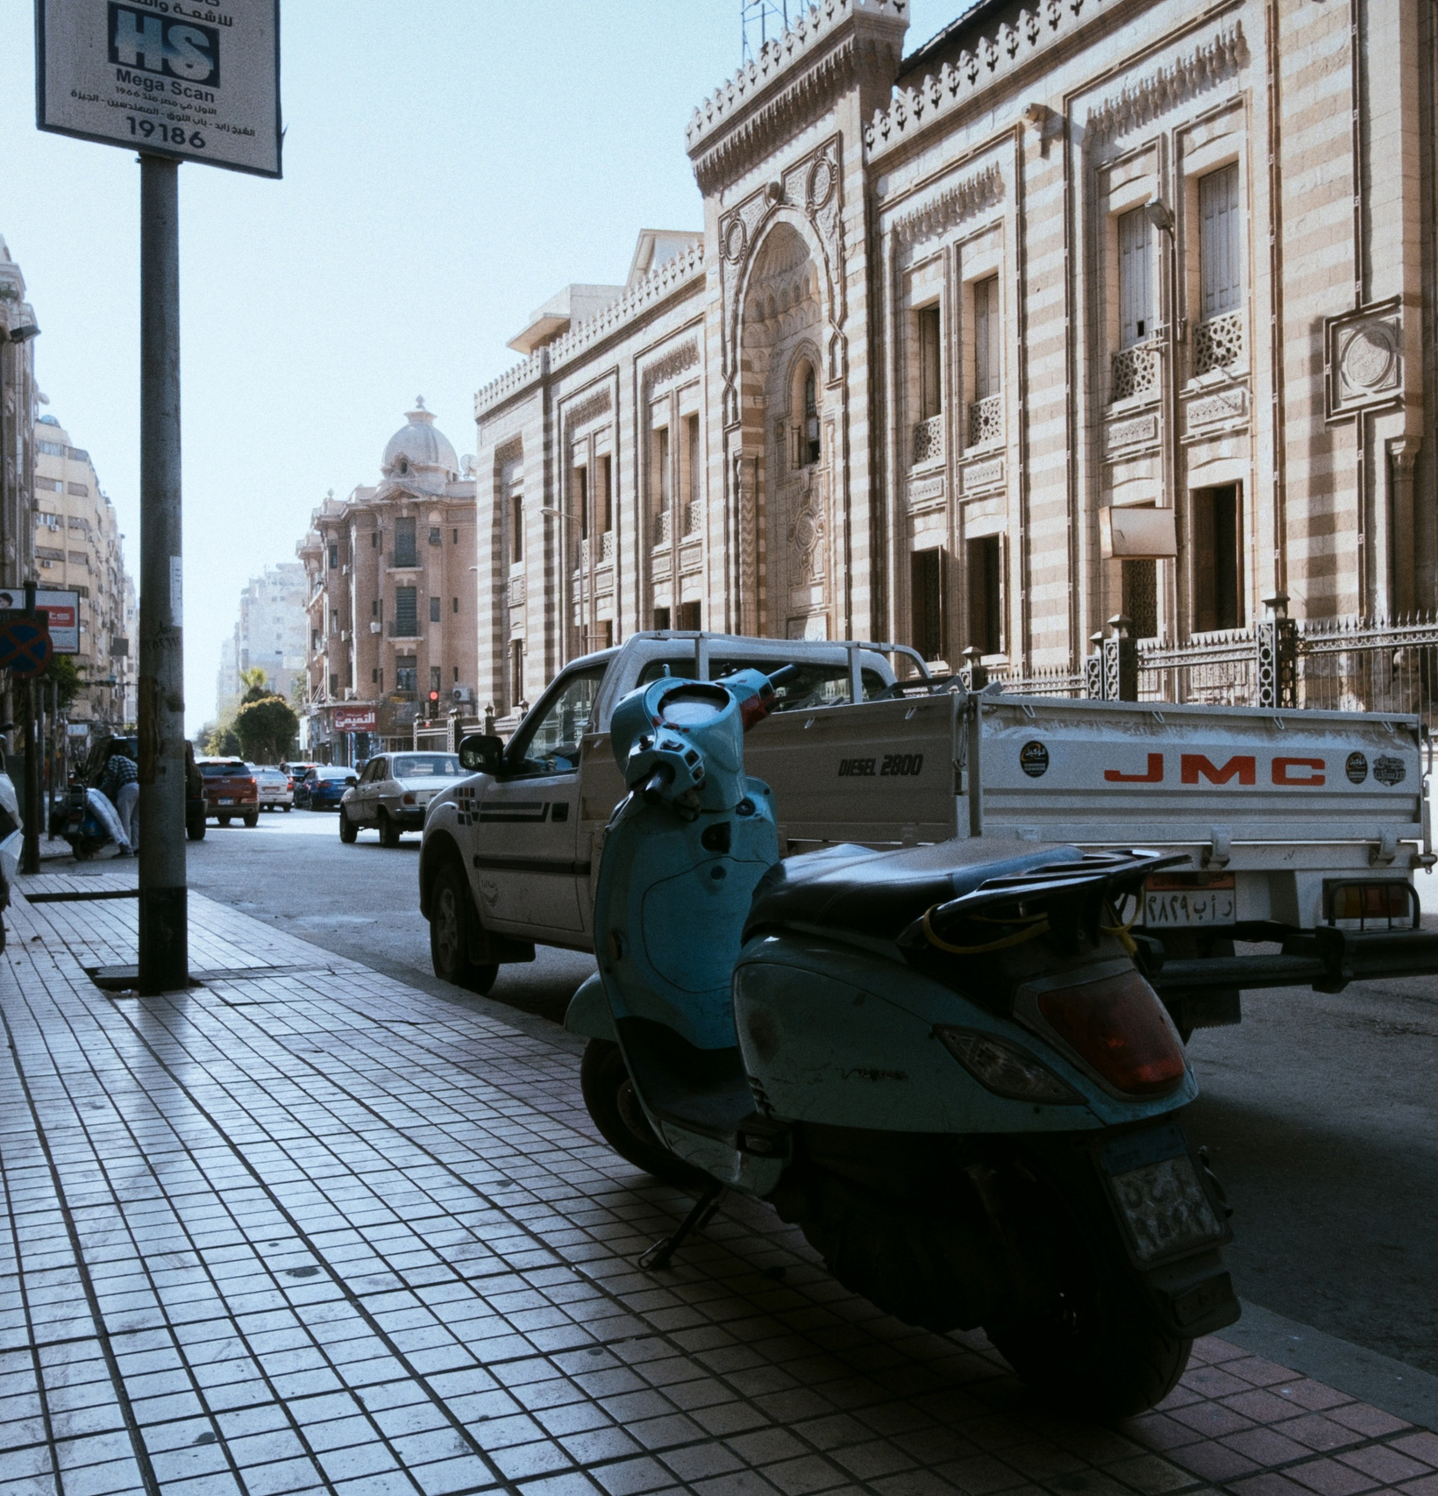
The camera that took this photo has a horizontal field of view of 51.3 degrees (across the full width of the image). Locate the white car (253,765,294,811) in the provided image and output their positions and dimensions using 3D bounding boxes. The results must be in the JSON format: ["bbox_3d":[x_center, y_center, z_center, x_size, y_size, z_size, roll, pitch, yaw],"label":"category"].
[{"bbox_3d":[-15.186,1.401,49.476,1.700,1.460,4.300,0,-1,-27],"label":"white car"}]

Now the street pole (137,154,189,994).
[{"bbox_3d":[-2.407,-0.768,6.473,0.200,3.620,0.200,0,-1,-28],"label":"street pole"}]

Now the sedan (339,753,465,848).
[{"bbox_3d":[-4.957,0.826,24.686,1.680,1.460,4.450,0,-1,-26],"label":"sedan"}]

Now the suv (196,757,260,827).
[{"bbox_3d":[-12.565,1.059,36.982,1.830,1.670,4.450,0,-1,-27],"label":"suv"}]

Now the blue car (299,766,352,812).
[{"bbox_3d":[-13.115,1.370,50.777,1.770,1.470,4.450,0,-1,-24],"label":"blue car"}]

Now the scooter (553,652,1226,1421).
[{"bbox_3d":[0.178,0.394,2.643,0.700,1.120,1.770,0,-1,-28],"label":"scooter"}]

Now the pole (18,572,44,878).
[{"bbox_3d":[-6.856,-0.219,14.904,0.150,2.950,0.150,-1,-1,0],"label":"pole"}]

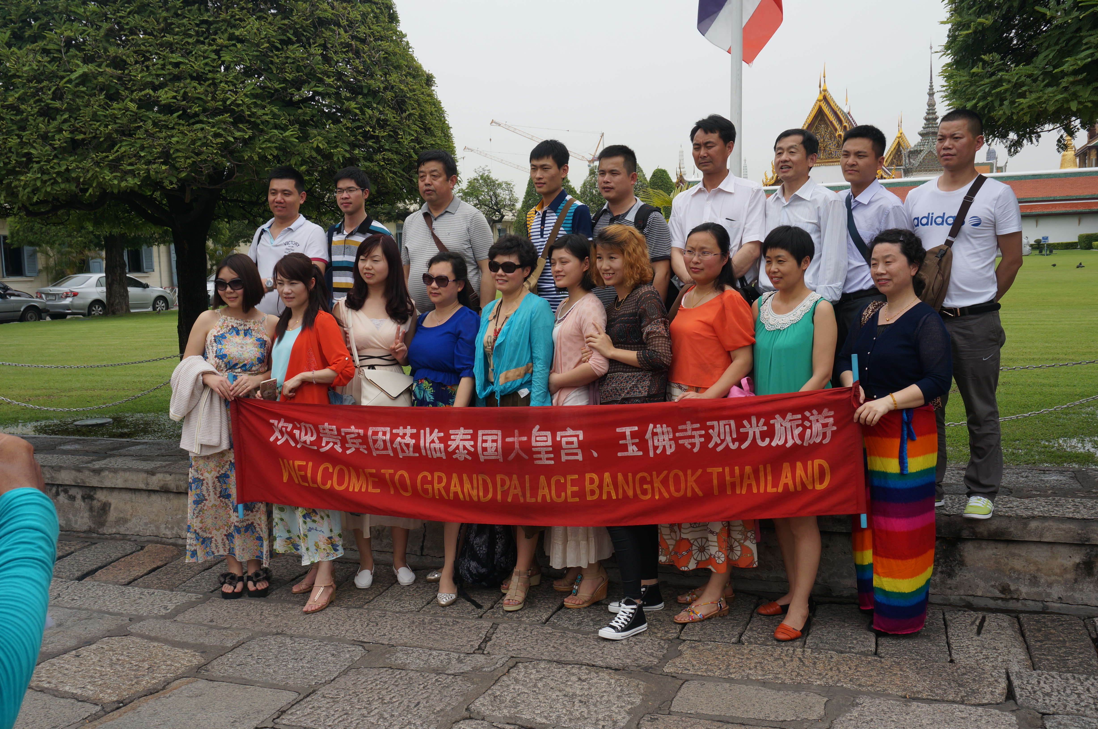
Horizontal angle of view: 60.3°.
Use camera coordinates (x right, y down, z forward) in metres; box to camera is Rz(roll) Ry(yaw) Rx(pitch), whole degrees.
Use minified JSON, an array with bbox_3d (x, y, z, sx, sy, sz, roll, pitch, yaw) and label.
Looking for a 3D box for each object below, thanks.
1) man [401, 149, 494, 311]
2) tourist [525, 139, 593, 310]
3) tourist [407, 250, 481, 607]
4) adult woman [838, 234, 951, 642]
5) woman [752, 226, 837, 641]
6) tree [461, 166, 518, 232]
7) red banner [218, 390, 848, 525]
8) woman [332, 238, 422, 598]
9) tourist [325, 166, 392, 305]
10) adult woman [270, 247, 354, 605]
[{"bbox_3d":[-0.507,-0.238,4.832,0.510,1.692,0.310,2,8,22],"label":"man"},{"bbox_3d":[0.050,-0.242,4.681,0.460,1.716,0.300,4,9,35],"label":"tourist"},{"bbox_3d":[-0.491,0.269,4.355,0.390,1.580,0.290,1,7,20],"label":"tourist"},{"bbox_3d":[1.416,0.263,3.859,0.380,1.624,0.440,-8,9,-44],"label":"adult woman"},{"bbox_3d":[1.000,0.255,3.911,0.400,1.646,0.310,3,8,34],"label":"woman"},{"bbox_3d":[-2.864,-6.666,45.320,3.200,5.582,3.200,-1,7,0],"label":"tree"},{"bbox_3d":[-0.100,0.379,3.855,2.648,0.540,0.130,0,6,13],"label":"red banner"},{"bbox_3d":[-0.837,0.221,4.506,0.420,1.671,0.290,0,7,12],"label":"woman"},{"bbox_3d":[-1.024,-0.251,5.181,0.460,1.670,0.290,0,7,16],"label":"tourist"},{"bbox_3d":[-1.061,0.303,4.276,0.450,1.600,0.350,2,7,32],"label":"adult woman"}]

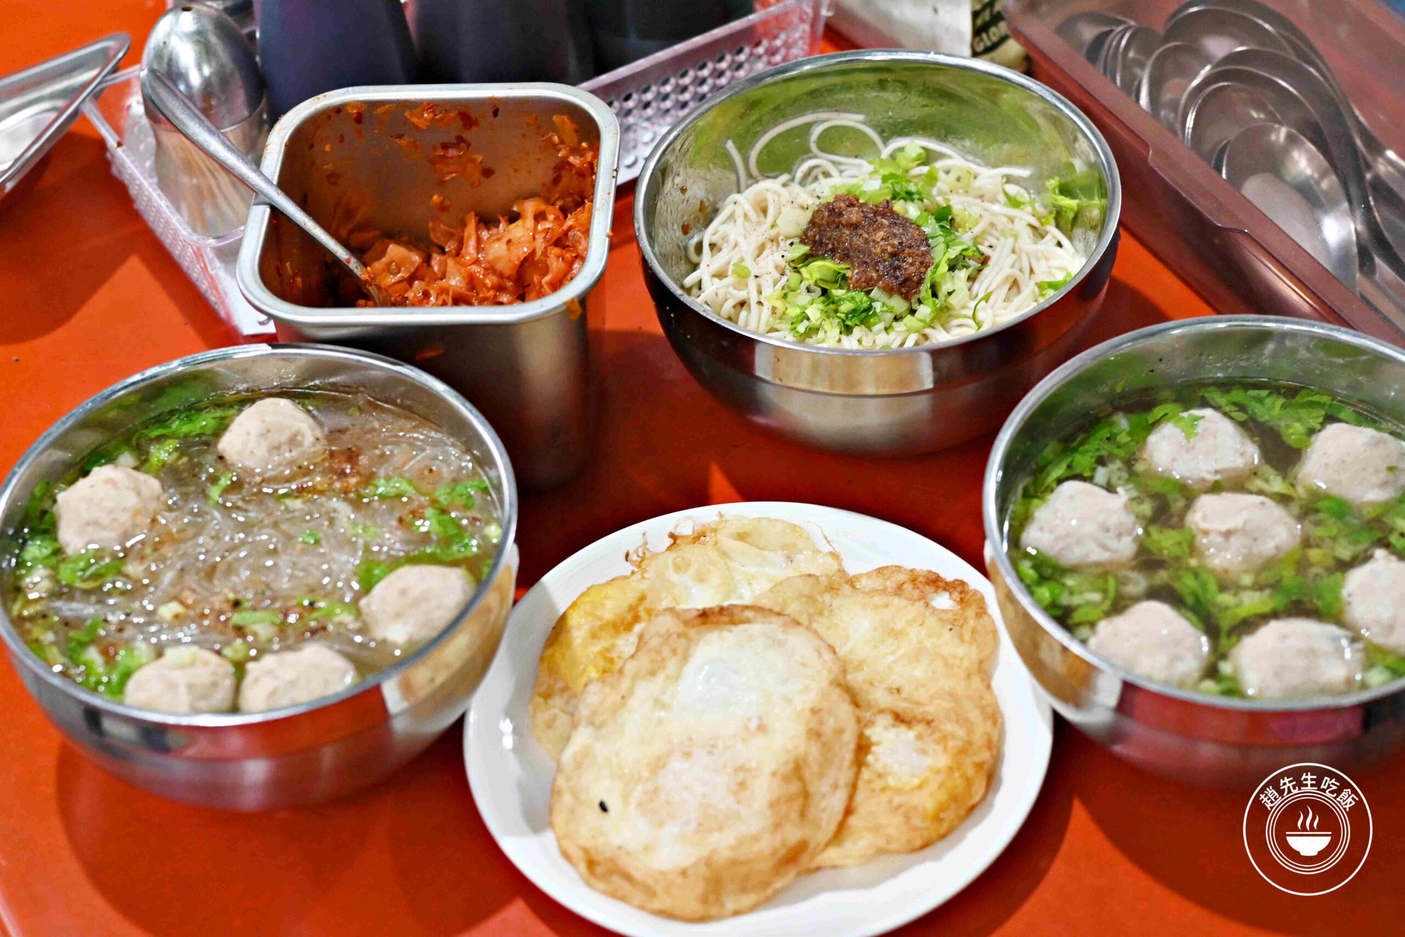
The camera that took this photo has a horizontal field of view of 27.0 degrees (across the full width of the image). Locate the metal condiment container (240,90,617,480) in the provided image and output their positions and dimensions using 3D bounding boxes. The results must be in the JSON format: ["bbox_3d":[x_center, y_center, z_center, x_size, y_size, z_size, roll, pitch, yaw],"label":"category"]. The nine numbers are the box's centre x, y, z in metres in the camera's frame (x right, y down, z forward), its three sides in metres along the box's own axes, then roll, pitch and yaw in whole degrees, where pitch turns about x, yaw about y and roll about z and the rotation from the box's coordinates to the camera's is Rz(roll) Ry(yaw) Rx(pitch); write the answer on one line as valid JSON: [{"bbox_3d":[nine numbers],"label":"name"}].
[{"bbox_3d":[-0.091,-0.061,1.055,0.128,0.093,0.130,-1,45,5],"label":"metal condiment container"}]

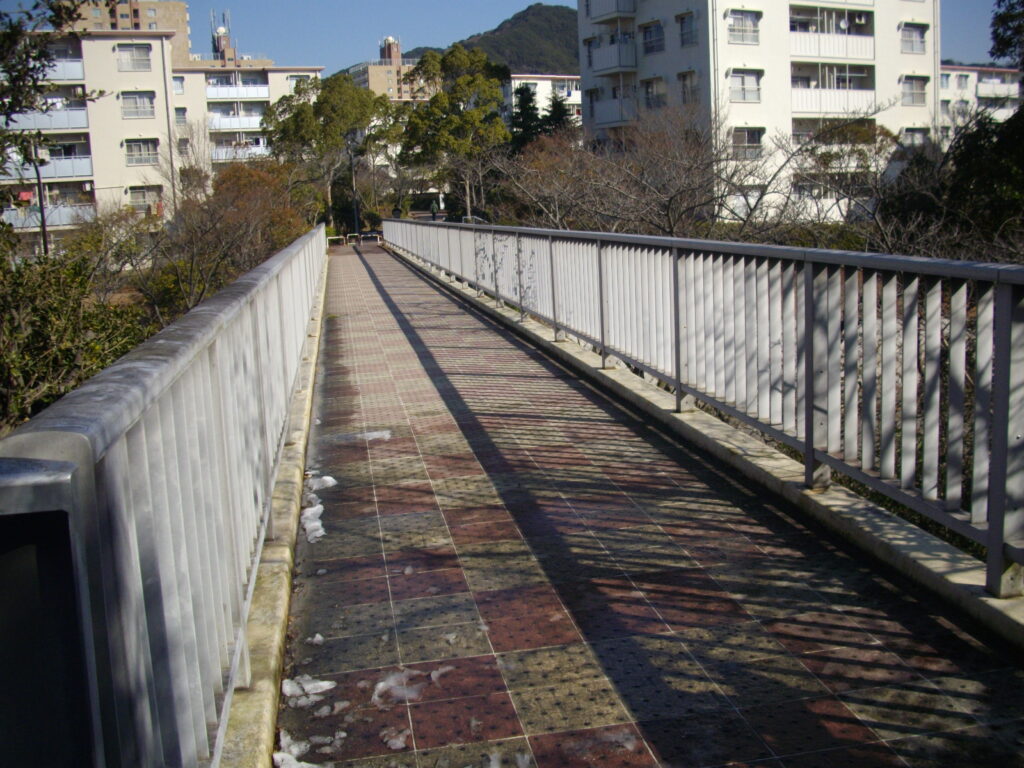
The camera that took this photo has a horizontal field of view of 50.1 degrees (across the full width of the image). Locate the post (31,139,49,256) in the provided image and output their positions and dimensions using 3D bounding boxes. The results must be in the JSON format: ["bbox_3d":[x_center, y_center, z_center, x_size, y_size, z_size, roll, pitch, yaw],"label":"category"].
[{"bbox_3d":[-16.331,-5.670,38.280,0.450,5.580,0.250,-3,9,0],"label":"post"}]

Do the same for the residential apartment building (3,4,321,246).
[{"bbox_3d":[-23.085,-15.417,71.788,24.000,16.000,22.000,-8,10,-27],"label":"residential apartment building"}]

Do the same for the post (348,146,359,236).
[{"bbox_3d":[-8.690,-10.505,60.497,0.400,5.470,0.250,-3,9,0],"label":"post"}]

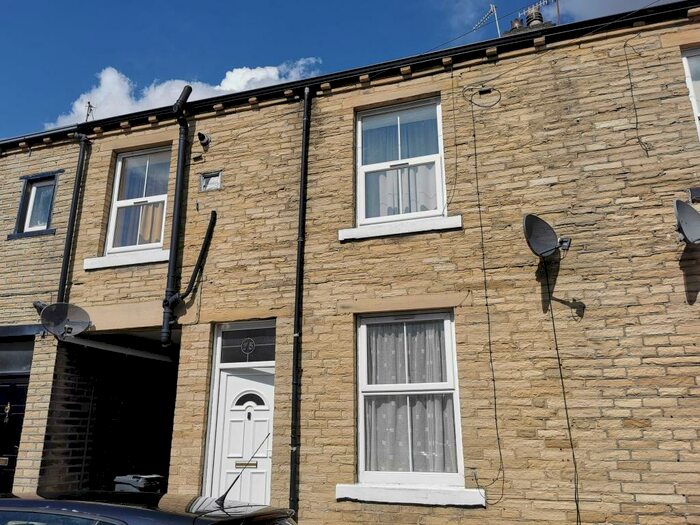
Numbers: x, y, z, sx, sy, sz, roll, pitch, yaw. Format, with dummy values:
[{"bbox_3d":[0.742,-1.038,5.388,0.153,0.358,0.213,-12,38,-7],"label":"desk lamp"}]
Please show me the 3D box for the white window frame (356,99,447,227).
[{"bbox_3d":[0.576,-1.139,6.261,1.011,1.476,0.079,-5,-17,18],"label":"white window frame"}]

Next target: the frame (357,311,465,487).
[{"bbox_3d":[0.667,1.508,6.227,1.180,1.910,0.090,-5,-18,17],"label":"frame"}]

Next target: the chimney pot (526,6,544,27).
[{"bbox_3d":[3.575,-4.602,10.525,0.320,0.520,0.320,-5,-17,18],"label":"chimney pot"}]

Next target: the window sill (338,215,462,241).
[{"bbox_3d":[0.543,-0.350,5.923,1.348,0.129,0.178,-5,-17,18],"label":"window sill"}]

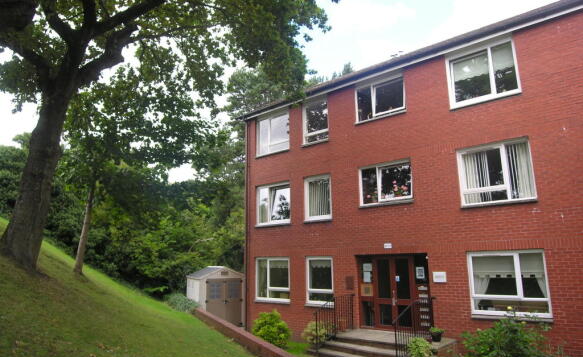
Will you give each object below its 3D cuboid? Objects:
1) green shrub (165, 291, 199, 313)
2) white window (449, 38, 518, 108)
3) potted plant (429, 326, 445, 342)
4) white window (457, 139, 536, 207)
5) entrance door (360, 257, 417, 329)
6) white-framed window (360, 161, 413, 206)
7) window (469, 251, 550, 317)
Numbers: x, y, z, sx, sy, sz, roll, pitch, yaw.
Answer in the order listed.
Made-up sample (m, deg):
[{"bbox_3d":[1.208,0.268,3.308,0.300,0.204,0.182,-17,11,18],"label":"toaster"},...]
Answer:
[{"bbox_3d":[-3.807,4.389,14.216,1.150,0.720,1.000,-11,-16,39],"label":"green shrub"},{"bbox_3d":[4.961,-2.670,10.482,1.612,1.430,0.120,-11,-16,38],"label":"white window"},{"bbox_3d":[3.505,3.738,9.768,0.360,0.350,0.360,-11,-16,39],"label":"potted plant"},{"bbox_3d":[4.955,-0.114,9.888,1.655,1.416,0.150,-11,-16,39],"label":"white window"},{"bbox_3d":[2.680,3.227,11.427,1.700,2.040,0.100,-11,-16,38],"label":"entrance door"},{"bbox_3d":[2.716,0.171,11.751,1.666,1.113,0.150,-11,-16,39],"label":"white-framed window"},{"bbox_3d":[5.005,2.440,9.360,1.612,1.445,0.120,-11,-16,38],"label":"window"}]

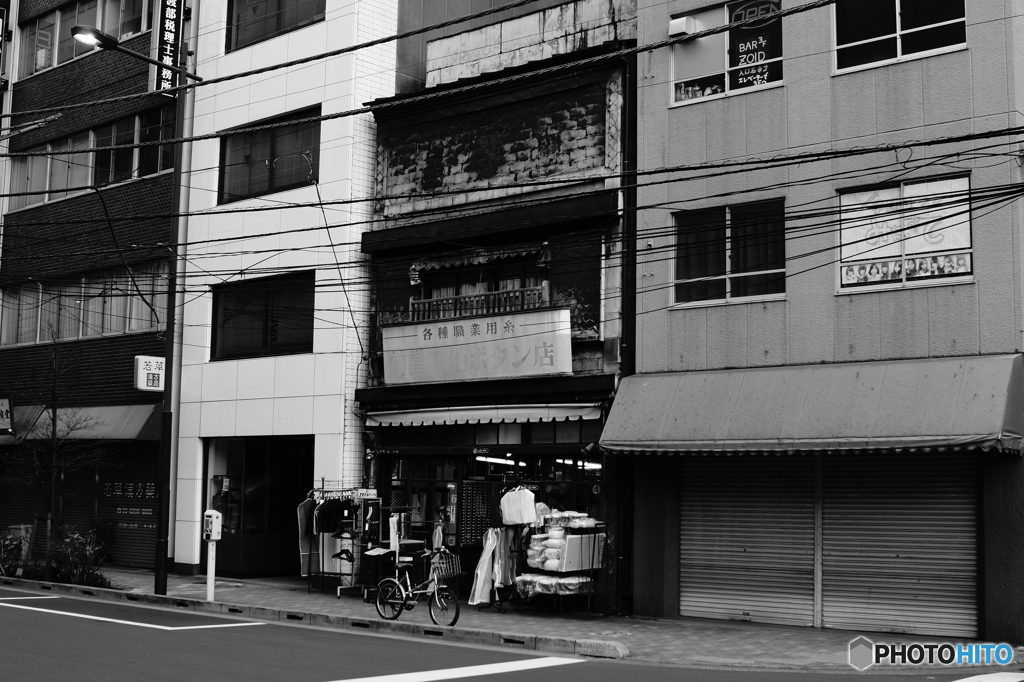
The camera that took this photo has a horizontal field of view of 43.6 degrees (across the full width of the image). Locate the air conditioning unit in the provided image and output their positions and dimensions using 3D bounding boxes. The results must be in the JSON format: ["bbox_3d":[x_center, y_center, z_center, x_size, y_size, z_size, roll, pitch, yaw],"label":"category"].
[{"bbox_3d":[2.365,-4.351,17.719,0.270,0.250,0.260,-4,-8,38],"label":"air conditioning unit"}]

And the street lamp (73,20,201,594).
[{"bbox_3d":[-5.534,-0.494,18.459,0.360,8.270,2.150,-5,-8,40],"label":"street lamp"}]

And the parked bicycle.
[{"bbox_3d":[-1.123,2.949,15.572,1.450,0.950,0.550,-5,-8,39],"label":"parked bicycle"}]

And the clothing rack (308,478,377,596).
[{"bbox_3d":[-2.516,2.912,18.968,1.000,1.660,0.480,-5,-8,40],"label":"clothing rack"}]

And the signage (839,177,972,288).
[{"bbox_3d":[4.785,-1.309,15.624,1.640,1.200,0.060,-4,-8,38],"label":"signage"}]

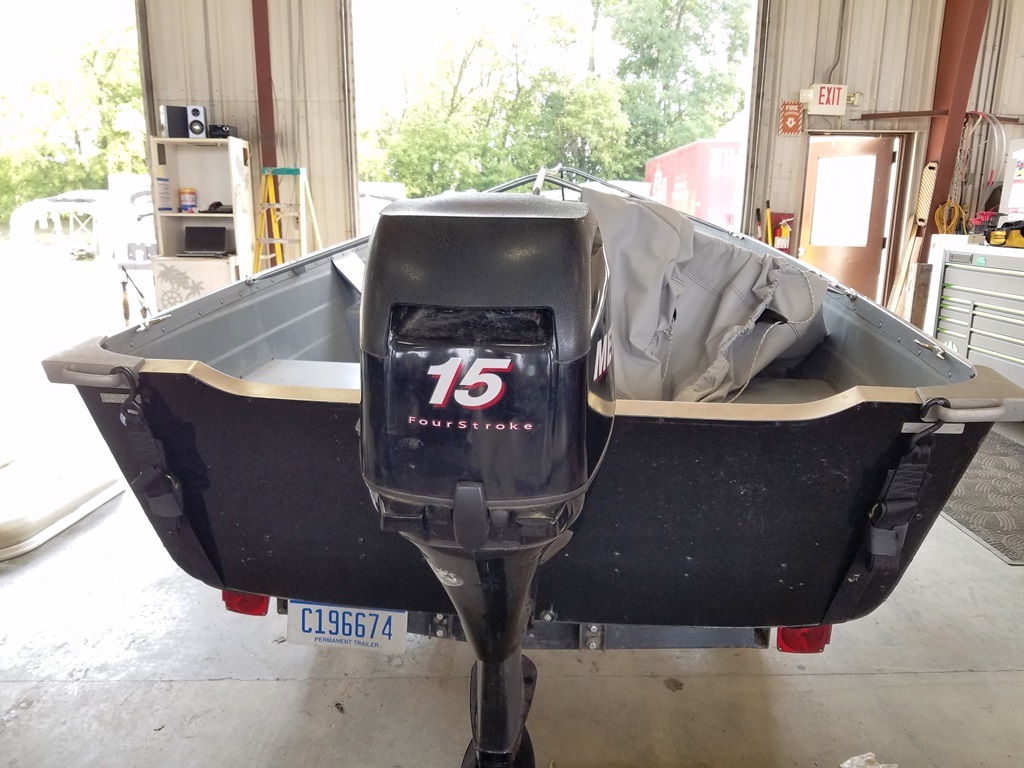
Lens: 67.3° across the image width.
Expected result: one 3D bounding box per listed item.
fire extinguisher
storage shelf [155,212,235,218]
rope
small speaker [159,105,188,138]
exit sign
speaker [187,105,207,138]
[{"bbox_3d":[2.507,-1.311,7.157,0.170,0.430,0.130,0,14,-3],"label":"fire extinguisher"},{"bbox_3d":[-2.603,-1.443,6.554,0.620,0.035,0.470,0,14,-2],"label":"storage shelf"},{"bbox_3d":[3.931,-1.448,6.895,0.290,0.420,0.120,0,14,-3],"label":"rope"},{"bbox_3d":[-2.760,-2.143,6.326,0.140,0.240,0.190,13,19,42],"label":"small speaker"},{"bbox_3d":[2.838,-2.558,6.928,0.305,0.260,0.090,0,14,-3],"label":"exit sign"},{"bbox_3d":[-2.559,-2.128,6.273,0.140,0.240,0.190,-3,14,-13],"label":"speaker"}]

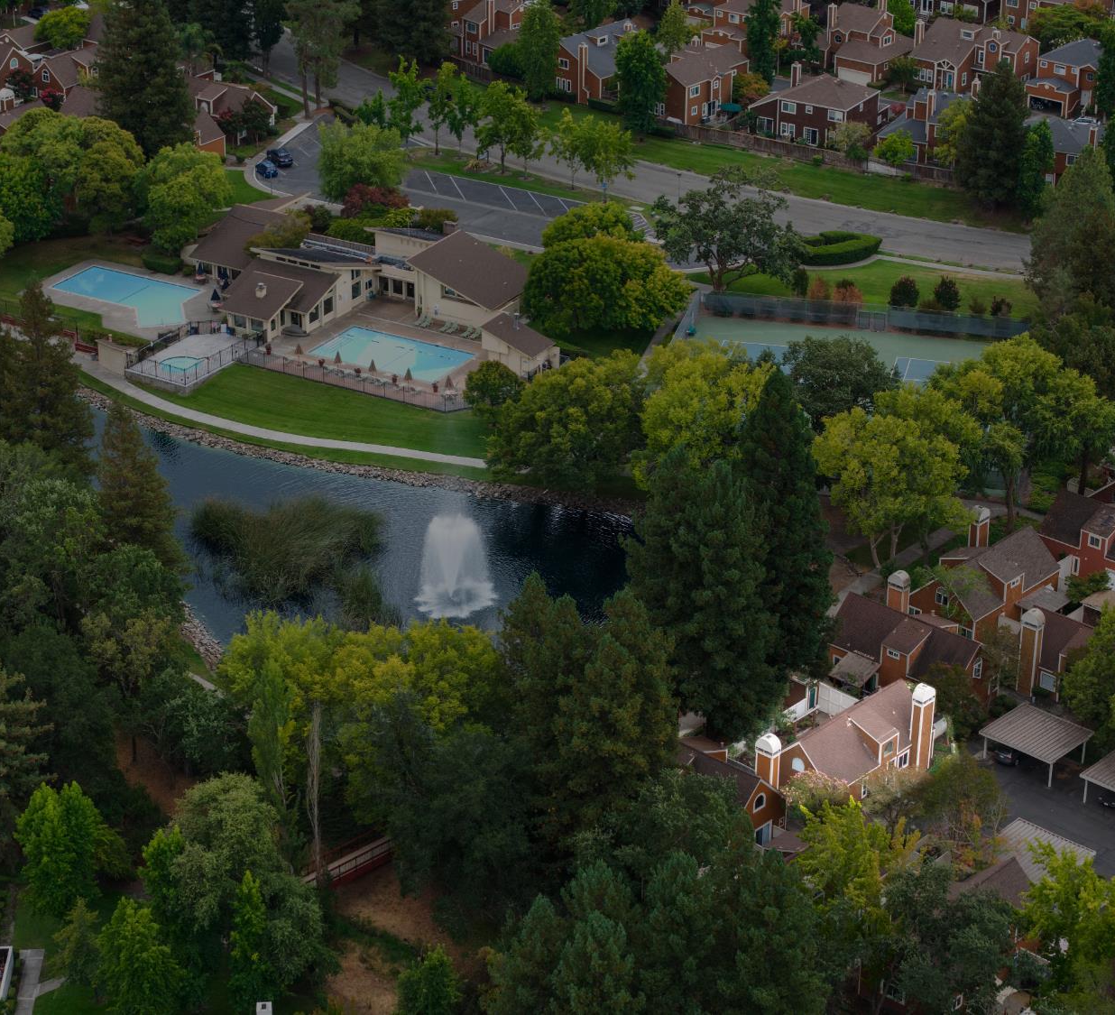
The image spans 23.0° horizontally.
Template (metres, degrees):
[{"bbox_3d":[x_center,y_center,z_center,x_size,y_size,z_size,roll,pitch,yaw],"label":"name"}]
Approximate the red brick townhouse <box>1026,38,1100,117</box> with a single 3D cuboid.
[{"bbox_3d":[68.351,-56.238,356.136,12.200,8.600,9.600,-22,34,-38],"label":"red brick townhouse"}]

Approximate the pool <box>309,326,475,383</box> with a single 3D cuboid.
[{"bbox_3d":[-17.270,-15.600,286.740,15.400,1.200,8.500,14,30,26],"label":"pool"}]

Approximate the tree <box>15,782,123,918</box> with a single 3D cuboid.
[{"bbox_3d":[-34.590,24.140,193.520,7.300,9.800,7.300,0,26,0],"label":"tree"}]

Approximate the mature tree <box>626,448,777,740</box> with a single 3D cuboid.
[{"bbox_3d":[10.810,6.940,212.400,11.200,24.000,11.200,0,26,0],"label":"mature tree"}]

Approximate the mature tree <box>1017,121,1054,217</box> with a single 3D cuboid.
[{"bbox_3d":[55.414,-39.165,317.239,4.300,12.500,4.300,5,27,9],"label":"mature tree"}]

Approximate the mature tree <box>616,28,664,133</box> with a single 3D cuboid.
[{"bbox_3d":[10.505,-53.199,345.923,6.300,14.400,6.300,0,26,0],"label":"mature tree"}]

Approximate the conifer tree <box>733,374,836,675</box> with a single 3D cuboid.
[{"bbox_3d":[17.392,2.042,216.451,9.200,28.000,9.200,3,26,5],"label":"conifer tree"}]

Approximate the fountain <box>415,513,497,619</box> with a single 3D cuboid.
[{"bbox_3d":[-9.020,4.730,237.830,7.200,7.500,7.200,0,26,0],"label":"fountain"}]

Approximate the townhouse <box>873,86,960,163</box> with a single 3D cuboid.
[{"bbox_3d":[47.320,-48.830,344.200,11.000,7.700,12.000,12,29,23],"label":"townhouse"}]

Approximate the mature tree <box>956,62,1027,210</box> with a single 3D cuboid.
[{"bbox_3d":[51.822,-44.492,324.820,8.500,17.900,8.500,0,26,0],"label":"mature tree"}]

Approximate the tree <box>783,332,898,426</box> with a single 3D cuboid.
[{"bbox_3d":[25.955,-8.669,255.231,11.200,14.300,11.000,0,26,0],"label":"tree"}]

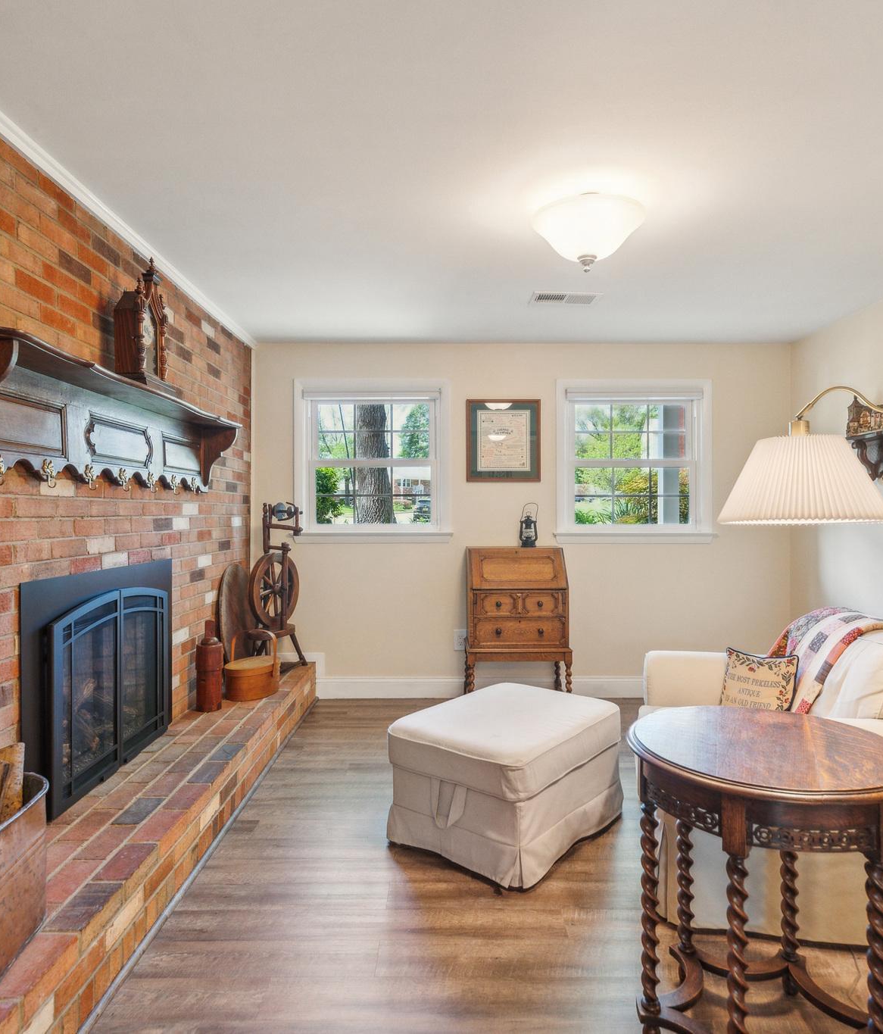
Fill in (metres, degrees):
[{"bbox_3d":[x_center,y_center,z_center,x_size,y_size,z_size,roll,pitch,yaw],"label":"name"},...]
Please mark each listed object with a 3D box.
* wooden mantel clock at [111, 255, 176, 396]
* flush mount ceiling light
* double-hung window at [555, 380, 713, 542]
[{"bbox_3d":[-1.189,-0.758,2.614,0.129,0.578,0.289,0,0,1],"label":"wooden mantel clock"},{"bbox_3d":[0.556,-1.052,2.432,0.435,0.246,0.435,0,0,0],"label":"flush mount ceiling light"},{"bbox_3d":[1.300,-0.380,4.357,1.060,1.080,0.120,0,0,0],"label":"double-hung window"}]

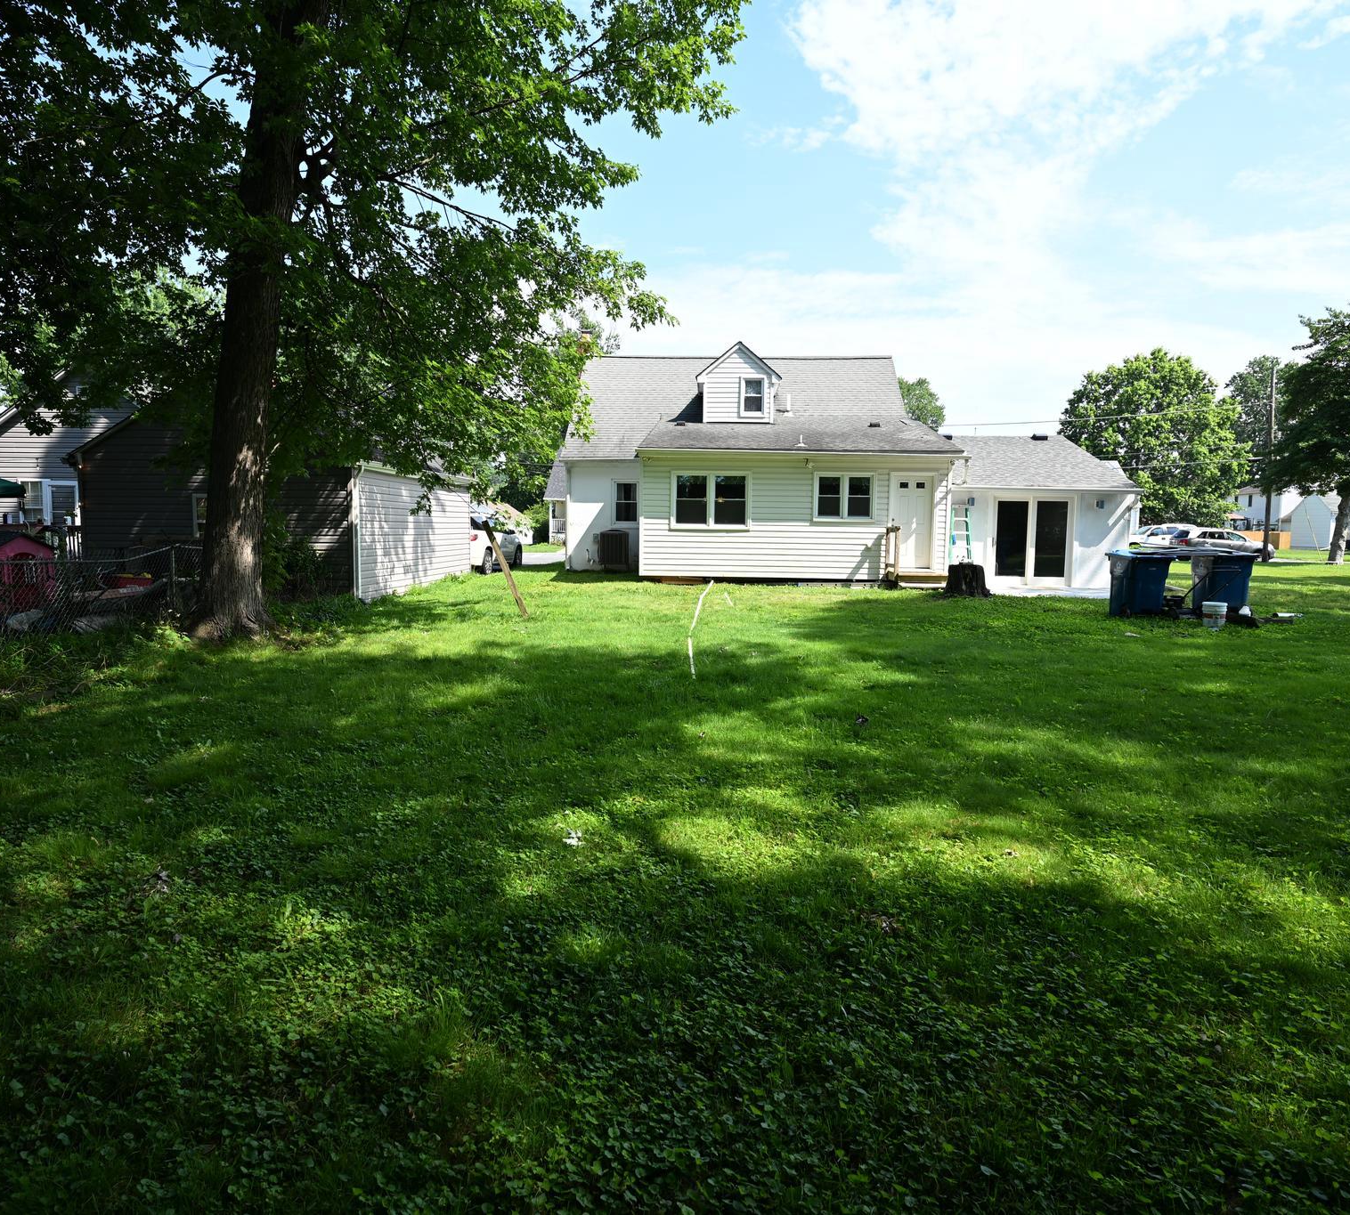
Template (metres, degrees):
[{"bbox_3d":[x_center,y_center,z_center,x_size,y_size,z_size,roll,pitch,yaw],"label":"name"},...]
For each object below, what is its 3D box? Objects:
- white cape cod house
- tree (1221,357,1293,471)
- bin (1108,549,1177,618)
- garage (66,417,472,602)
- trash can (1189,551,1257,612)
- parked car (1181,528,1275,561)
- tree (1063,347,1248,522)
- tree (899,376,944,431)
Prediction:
[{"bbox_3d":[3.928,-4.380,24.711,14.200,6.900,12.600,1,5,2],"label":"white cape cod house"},{"bbox_3d":[45.609,-12.008,67.207,8.500,15.500,8.500,1,5,0],"label":"tree"},{"bbox_3d":[8.196,-0.427,15.171,0.850,1.120,0.680,1,5,0],"label":"bin"},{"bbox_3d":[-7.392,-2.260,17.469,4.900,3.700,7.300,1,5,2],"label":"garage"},{"bbox_3d":[10.245,-0.524,16.116,0.850,1.100,0.680,1,5,0],"label":"trash can"},{"bbox_3d":[26.895,-3.149,42.487,4.600,1.550,1.850,1,5,0],"label":"parked car"},{"bbox_3d":[26.778,-8.786,48.417,9.200,11.900,9.200,1,5,0],"label":"tree"},{"bbox_3d":[14.157,-9.257,55.402,7.500,11.300,7.500,1,5,0],"label":"tree"}]

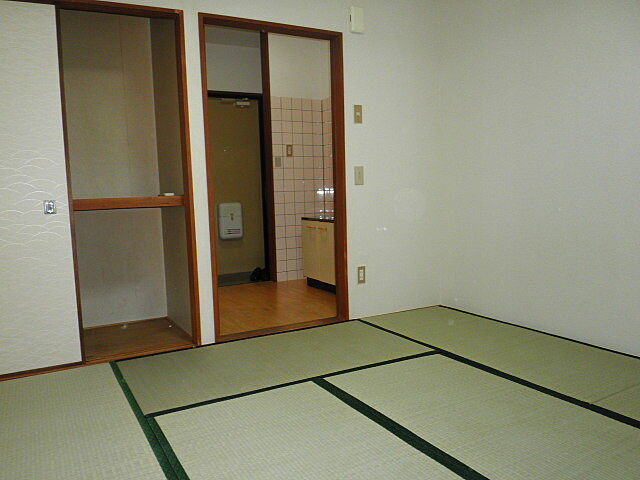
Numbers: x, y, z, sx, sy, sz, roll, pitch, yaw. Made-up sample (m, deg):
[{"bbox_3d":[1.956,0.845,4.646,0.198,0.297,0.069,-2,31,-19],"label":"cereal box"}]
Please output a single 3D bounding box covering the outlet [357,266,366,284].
[{"bbox_3d":[0.306,0.259,3.461,0.071,0.122,0.013,-4,5,-29],"label":"outlet"}]

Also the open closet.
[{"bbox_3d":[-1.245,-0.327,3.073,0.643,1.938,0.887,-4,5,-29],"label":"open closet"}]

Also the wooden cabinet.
[{"bbox_3d":[0.198,0.125,4.660,0.495,0.704,0.653,-4,5,-29],"label":"wooden cabinet"}]

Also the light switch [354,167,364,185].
[{"bbox_3d":[0.283,-0.453,3.399,0.071,0.122,0.013,-4,5,-29],"label":"light switch"}]

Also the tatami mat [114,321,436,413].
[{"bbox_3d":[-0.226,0.667,2.706,1.576,0.033,0.847,-4,5,-29],"label":"tatami mat"}]

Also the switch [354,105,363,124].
[{"bbox_3d":[0.274,-0.878,3.365,0.071,0.122,0.013,-4,5,-29],"label":"switch"}]

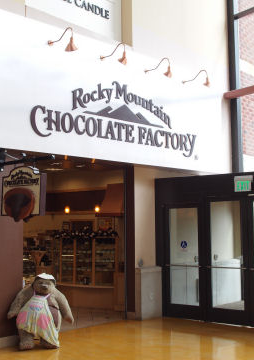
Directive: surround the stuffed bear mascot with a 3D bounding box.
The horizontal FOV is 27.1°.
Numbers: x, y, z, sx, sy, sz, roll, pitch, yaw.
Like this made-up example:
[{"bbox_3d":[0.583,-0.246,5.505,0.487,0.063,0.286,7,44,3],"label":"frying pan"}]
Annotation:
[{"bbox_3d":[-1.246,1.883,7.681,0.906,1.042,0.580,1,-6,-14],"label":"stuffed bear mascot"}]

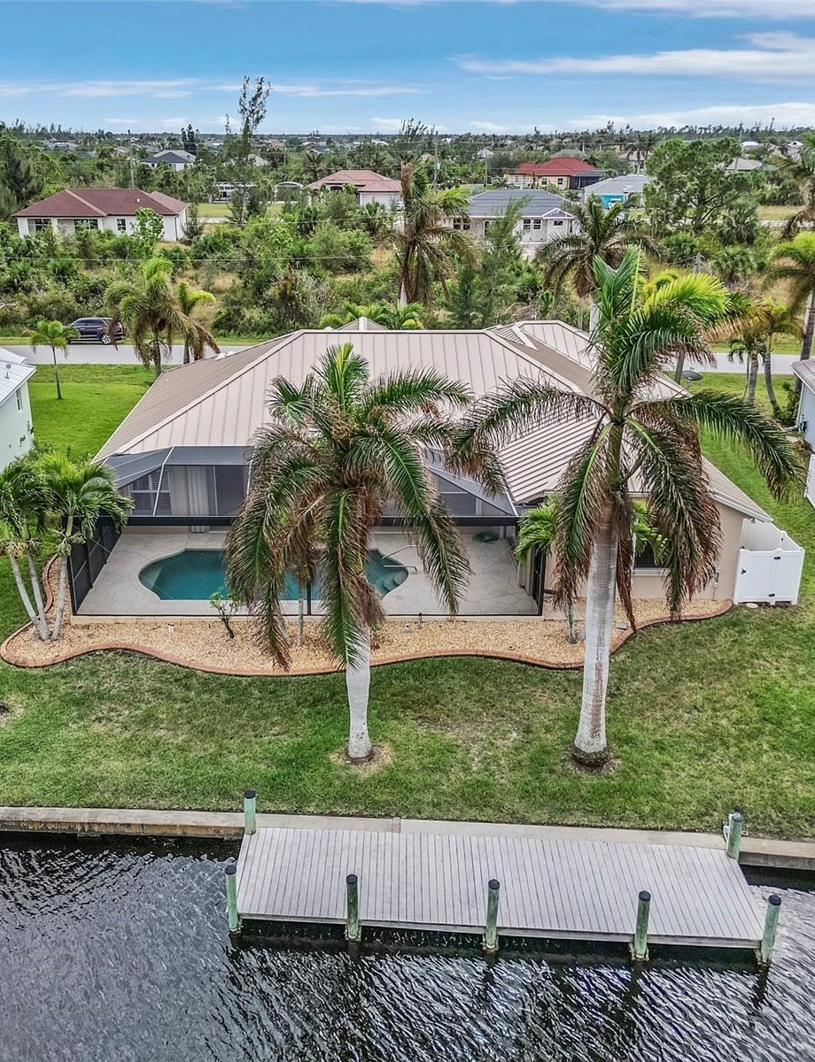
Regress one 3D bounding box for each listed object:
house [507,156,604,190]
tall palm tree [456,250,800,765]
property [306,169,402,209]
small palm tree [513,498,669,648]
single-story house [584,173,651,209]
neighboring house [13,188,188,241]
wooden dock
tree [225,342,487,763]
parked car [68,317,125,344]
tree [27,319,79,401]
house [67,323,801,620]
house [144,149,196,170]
[{"bbox_3d":[36.502,-88.978,244.493,24.000,6.600,17.000,0,22,0],"label":"house"},{"bbox_3d":[4.658,0.114,20.761,7.000,11.500,7.000,0,22,0],"label":"tall palm tree"},{"bbox_3d":[-9.567,-62.181,178.745,18.500,6.500,16.000,0,22,0],"label":"property"},{"bbox_3d":[5.021,1.163,27.228,3.900,4.400,3.900,0,22,0],"label":"small palm tree"},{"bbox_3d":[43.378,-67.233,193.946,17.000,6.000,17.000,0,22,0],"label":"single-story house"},{"bbox_3d":[-44.500,-46.959,143.896,22.500,6.000,17.000,-2,22,-4],"label":"neighboring house"},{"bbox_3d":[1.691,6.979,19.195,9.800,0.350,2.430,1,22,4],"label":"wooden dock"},{"bbox_3d":[-1.059,0.848,20.209,5.200,9.200,5.200,0,22,0],"label":"tree"},{"bbox_3d":[-22.100,-14.002,68.235,4.750,1.720,1.900,1,22,3],"label":"parked car"},{"bbox_3d":[-19.008,-9.116,52.735,2.750,4.300,2.750,0,22,0],"label":"tree"},{"bbox_3d":[0.600,-4.731,39.514,22.800,6.100,24.300,-1,22,-1],"label":"house"},{"bbox_3d":[-84.788,-131.509,349.184,18.500,6.500,16.000,0,22,0],"label":"house"}]

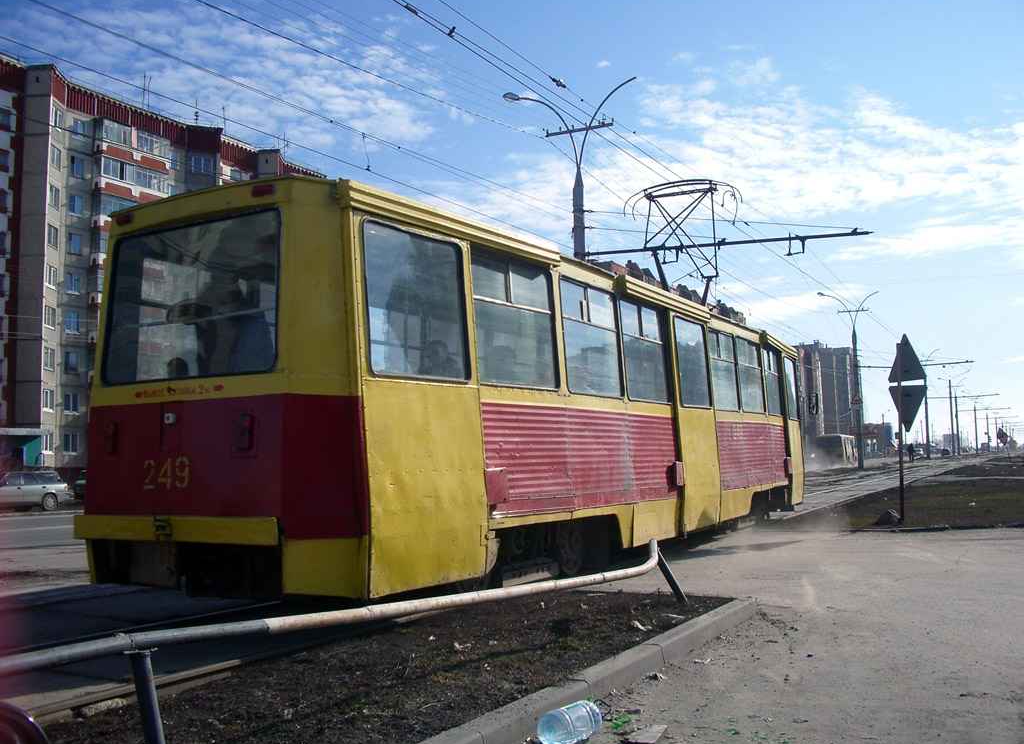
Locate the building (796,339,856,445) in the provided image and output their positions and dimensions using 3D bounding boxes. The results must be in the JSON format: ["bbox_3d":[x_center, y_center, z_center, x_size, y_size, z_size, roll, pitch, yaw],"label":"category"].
[{"bbox_3d":[92.292,9.354,315.264,22.000,32.400,28.000,-4,-5,27],"label":"building"}]

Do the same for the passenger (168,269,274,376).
[{"bbox_3d":[-1.923,0.162,6.979,0.420,1.700,0.600,2,-6,-37],"label":"passenger"}]

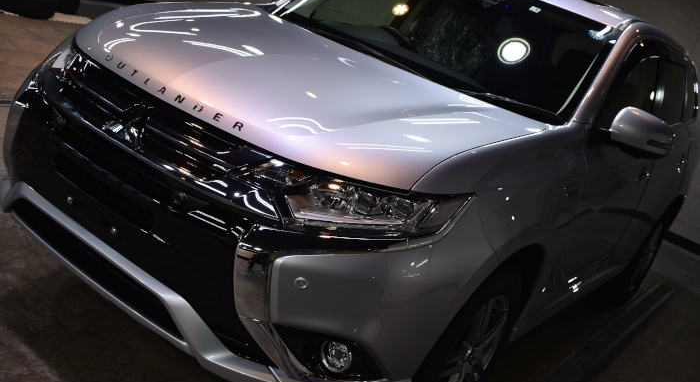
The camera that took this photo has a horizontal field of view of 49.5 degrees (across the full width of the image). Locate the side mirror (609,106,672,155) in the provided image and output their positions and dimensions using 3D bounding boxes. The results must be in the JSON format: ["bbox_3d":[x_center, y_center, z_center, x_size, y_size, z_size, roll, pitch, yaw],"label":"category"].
[{"bbox_3d":[1.100,-0.213,2.892,0.230,0.180,0.180,28,18,29],"label":"side mirror"}]

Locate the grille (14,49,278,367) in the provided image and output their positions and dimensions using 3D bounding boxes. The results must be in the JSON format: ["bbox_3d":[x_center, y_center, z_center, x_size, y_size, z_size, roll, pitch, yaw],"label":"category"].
[{"bbox_3d":[-0.635,-0.041,2.245,1.280,0.520,0.250,28,18,29],"label":"grille"}]

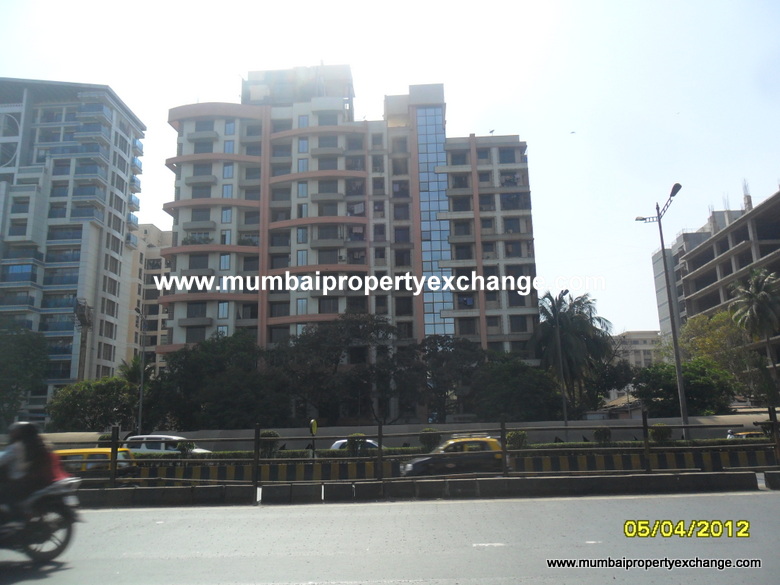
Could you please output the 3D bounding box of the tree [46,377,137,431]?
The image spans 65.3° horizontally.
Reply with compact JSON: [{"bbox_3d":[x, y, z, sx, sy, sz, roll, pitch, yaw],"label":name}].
[{"bbox_3d":[-20.929,9.112,42.546,6.100,6.300,5.600,-2,-13,2],"label":"tree"}]

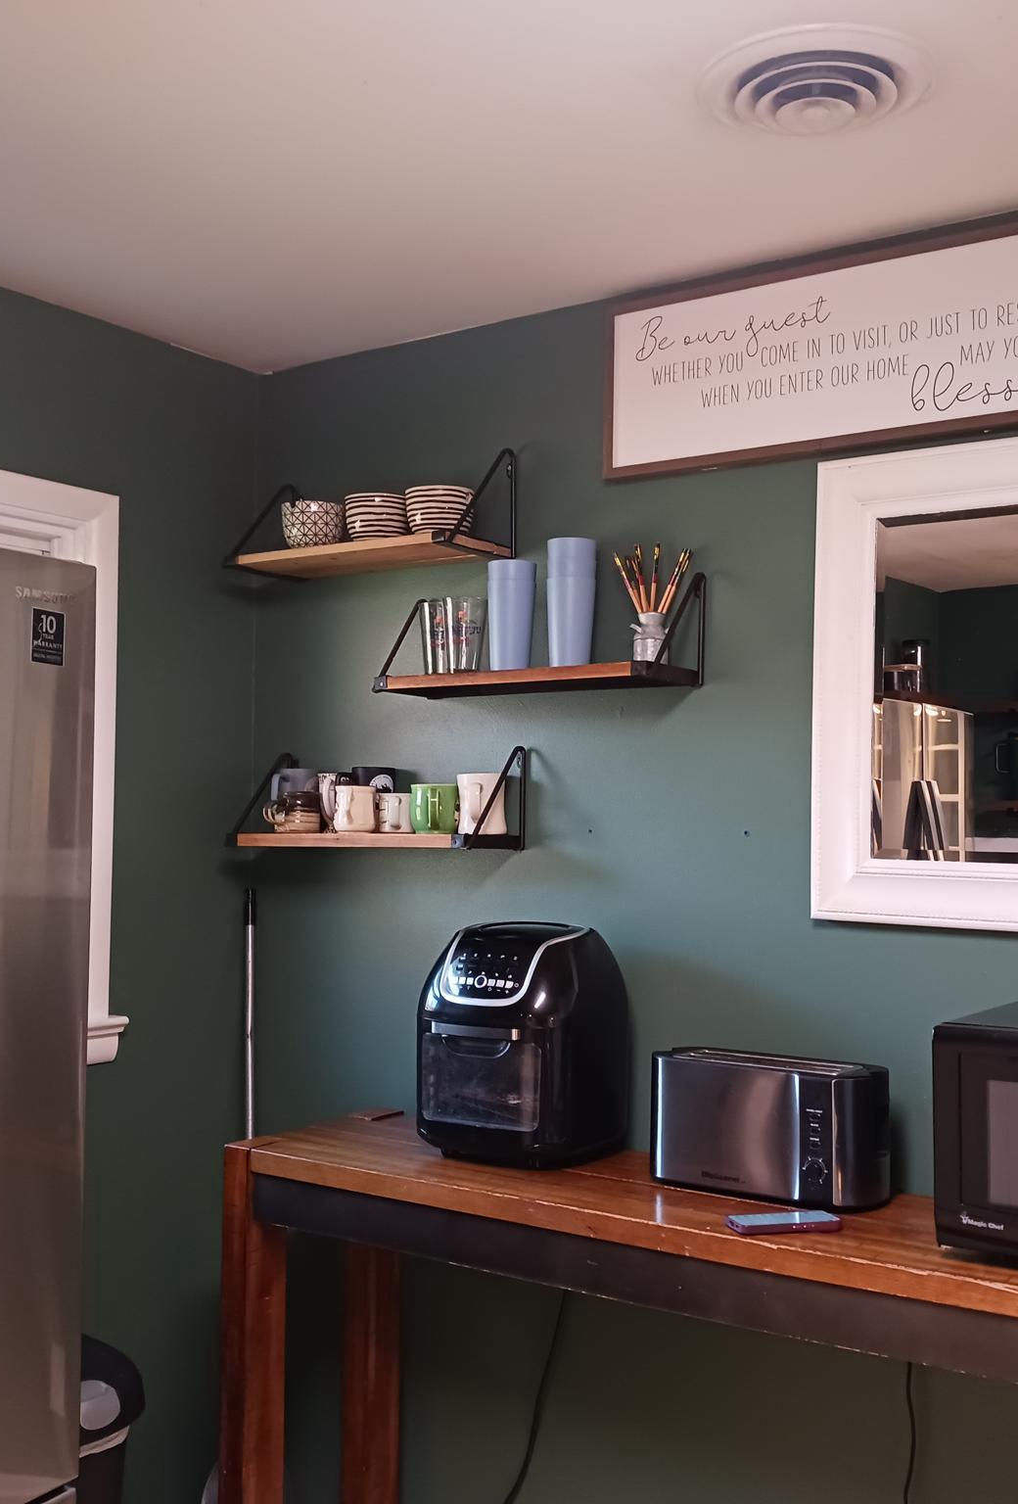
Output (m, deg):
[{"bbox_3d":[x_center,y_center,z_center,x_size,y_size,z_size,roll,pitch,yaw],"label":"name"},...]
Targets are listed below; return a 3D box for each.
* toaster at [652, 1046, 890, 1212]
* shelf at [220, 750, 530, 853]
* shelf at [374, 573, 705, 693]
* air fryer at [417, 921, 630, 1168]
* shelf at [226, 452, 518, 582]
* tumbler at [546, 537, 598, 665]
[{"bbox_3d":[0.403,0.588,2.435,0.364,0.197,0.163,-2,-4,35],"label":"toaster"},{"bbox_3d":[-0.269,0.089,3.027,0.583,0.192,0.187,-2,-4,35],"label":"shelf"},{"bbox_3d":[0.043,-0.210,2.830,0.588,0.197,0.182,-2,-4,35],"label":"shelf"},{"bbox_3d":[0.032,0.501,2.696,0.292,0.396,0.299,-2,-4,35],"label":"air fryer"},{"bbox_3d":[-0.283,-0.470,3.064,0.571,0.211,0.192,-2,-4,35],"label":"shelf"},{"bbox_3d":[0.109,-0.259,2.750,0.087,0.233,0.087,0,-3,0],"label":"tumbler"}]

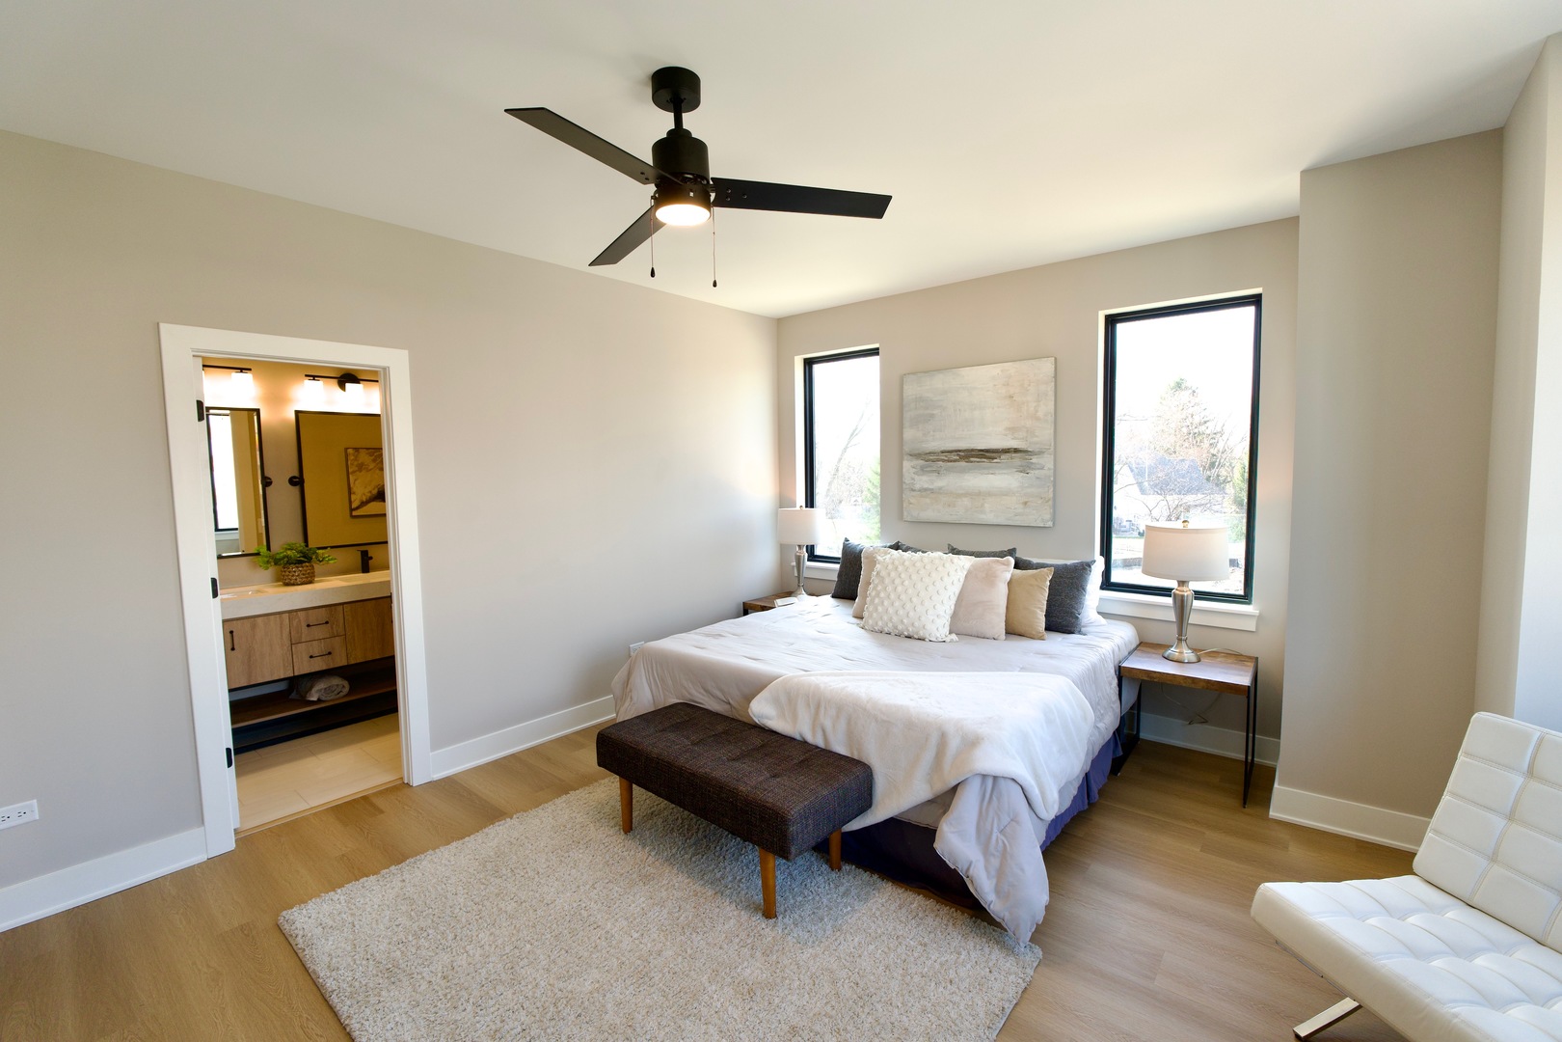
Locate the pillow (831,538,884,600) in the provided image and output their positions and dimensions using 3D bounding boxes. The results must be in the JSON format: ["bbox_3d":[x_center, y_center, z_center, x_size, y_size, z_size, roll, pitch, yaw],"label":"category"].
[{"bbox_3d":[0.573,0.334,4.450,0.450,0.440,0.140,3,-11,40],"label":"pillow"}]

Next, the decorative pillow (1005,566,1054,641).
[{"bbox_3d":[1.314,0.447,3.672,0.420,0.410,0.140,2,-13,34],"label":"decorative pillow"}]

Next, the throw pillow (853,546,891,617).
[{"bbox_3d":[0.658,0.381,3.839,0.450,0.440,0.150,3,-11,40],"label":"throw pillow"}]

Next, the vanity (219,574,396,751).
[{"bbox_3d":[-2.955,0.838,4.091,0.500,0.870,1.530,3,6,42],"label":"vanity"}]

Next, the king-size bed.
[{"bbox_3d":[0.607,0.958,3.517,2.100,0.640,2.000,3,6,39],"label":"king-size bed"}]

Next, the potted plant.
[{"bbox_3d":[-3.101,0.273,4.155,0.360,0.260,0.420,3,6,41],"label":"potted plant"}]

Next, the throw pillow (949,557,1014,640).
[{"bbox_3d":[1.019,0.397,3.538,0.450,0.440,0.150,2,-13,32],"label":"throw pillow"}]

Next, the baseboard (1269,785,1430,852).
[{"bbox_3d":[2.379,1.231,2.670,0.585,0.145,0.017,3,6,38],"label":"baseboard"}]

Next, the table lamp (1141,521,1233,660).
[{"bbox_3d":[2.030,0.346,3.276,0.374,0.700,0.374,3,6,38],"label":"table lamp"}]

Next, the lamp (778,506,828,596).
[{"bbox_3d":[0.149,0.241,4.961,0.372,0.705,0.372,-1,4,0],"label":"lamp"}]

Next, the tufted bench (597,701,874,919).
[{"bbox_3d":[-0.226,1.127,2.646,1.110,0.430,0.460,3,6,41],"label":"tufted bench"}]

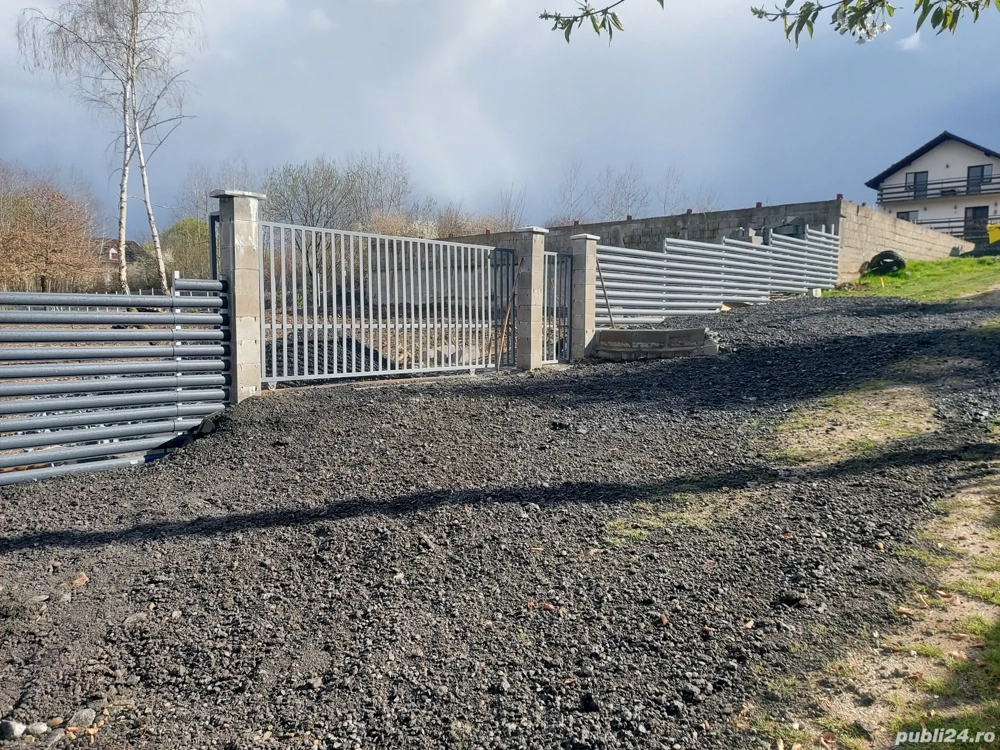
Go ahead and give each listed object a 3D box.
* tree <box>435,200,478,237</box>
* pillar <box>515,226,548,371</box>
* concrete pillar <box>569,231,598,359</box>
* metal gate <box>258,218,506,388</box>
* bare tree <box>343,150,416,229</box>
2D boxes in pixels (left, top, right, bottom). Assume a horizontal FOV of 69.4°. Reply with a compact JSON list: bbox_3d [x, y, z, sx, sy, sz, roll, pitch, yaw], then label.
[{"bbox_3d":[-2.007,-5.982,33.159,1.950,3.996,1.950,1,5,0],"label":"tree"},{"bbox_3d":[0.442,-1.054,10.227,0.330,1.973,0.330,5,6,42],"label":"pillar"},{"bbox_3d":[1.305,-1.186,11.184,0.330,1.889,0.330,5,6,42],"label":"concrete pillar"},{"bbox_3d":[-1.164,-0.796,8.840,0.080,1.735,4.036,5,6,42],"label":"metal gate"},{"bbox_3d":[-5.537,-7.089,33.253,3.280,6.358,3.280,1,5,0],"label":"bare tree"}]

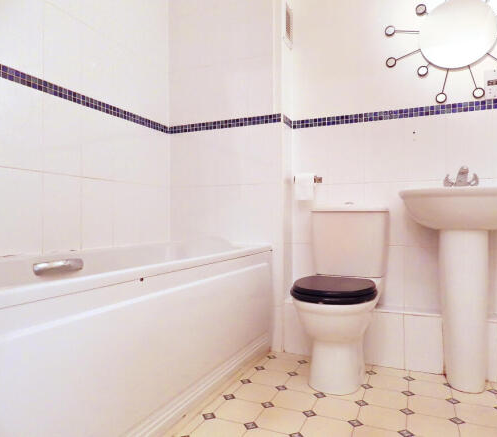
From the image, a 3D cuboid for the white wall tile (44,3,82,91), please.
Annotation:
[{"bbox_3d":[-0.835,-0.755,1.663,0.010,0.340,0.200,0,0,24],"label":"white wall tile"}]

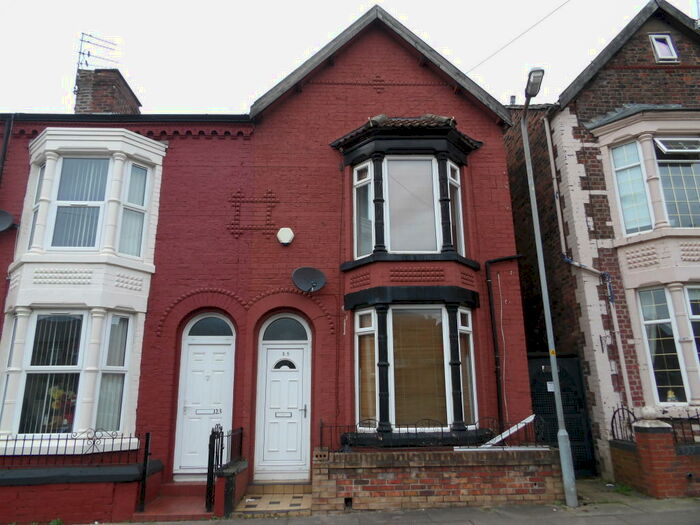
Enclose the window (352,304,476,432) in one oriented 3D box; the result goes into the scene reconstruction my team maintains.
[{"bbox_3d":[1.082,1.677,7.774,1.987,1.950,0.480,0,-15,-2],"label":"window"}]

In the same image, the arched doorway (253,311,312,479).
[{"bbox_3d":[-1.099,2.191,8.101,0.898,2.673,0.180,0,-15,-2],"label":"arched doorway"}]

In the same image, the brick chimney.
[{"bbox_3d":[-6.613,-4.133,13.342,1.064,1.500,1.650,0,-15,-2],"label":"brick chimney"}]

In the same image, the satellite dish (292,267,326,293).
[{"bbox_3d":[-0.672,0.286,8.152,0.600,0.480,0.400,5,-16,-21],"label":"satellite dish"}]

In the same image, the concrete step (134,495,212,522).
[{"bbox_3d":[-2.367,3.539,6.988,1.052,0.097,1.050,0,-15,-2],"label":"concrete step"}]

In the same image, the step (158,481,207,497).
[{"bbox_3d":[-2.379,3.578,7.666,1.068,0.174,0.300,0,-15,-2],"label":"step"}]

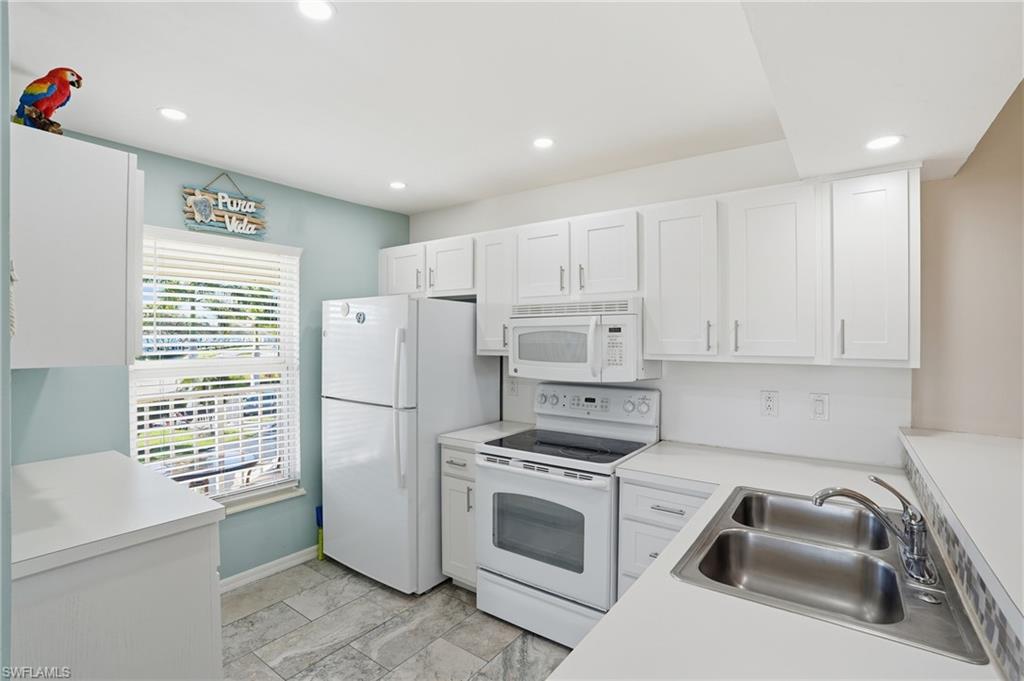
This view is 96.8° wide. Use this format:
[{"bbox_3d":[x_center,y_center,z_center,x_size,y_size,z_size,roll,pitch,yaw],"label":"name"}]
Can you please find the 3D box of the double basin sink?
[{"bbox_3d":[0.839,0.653,1.272,0.545,0.200,0.796,0,0,36],"label":"double basin sink"}]

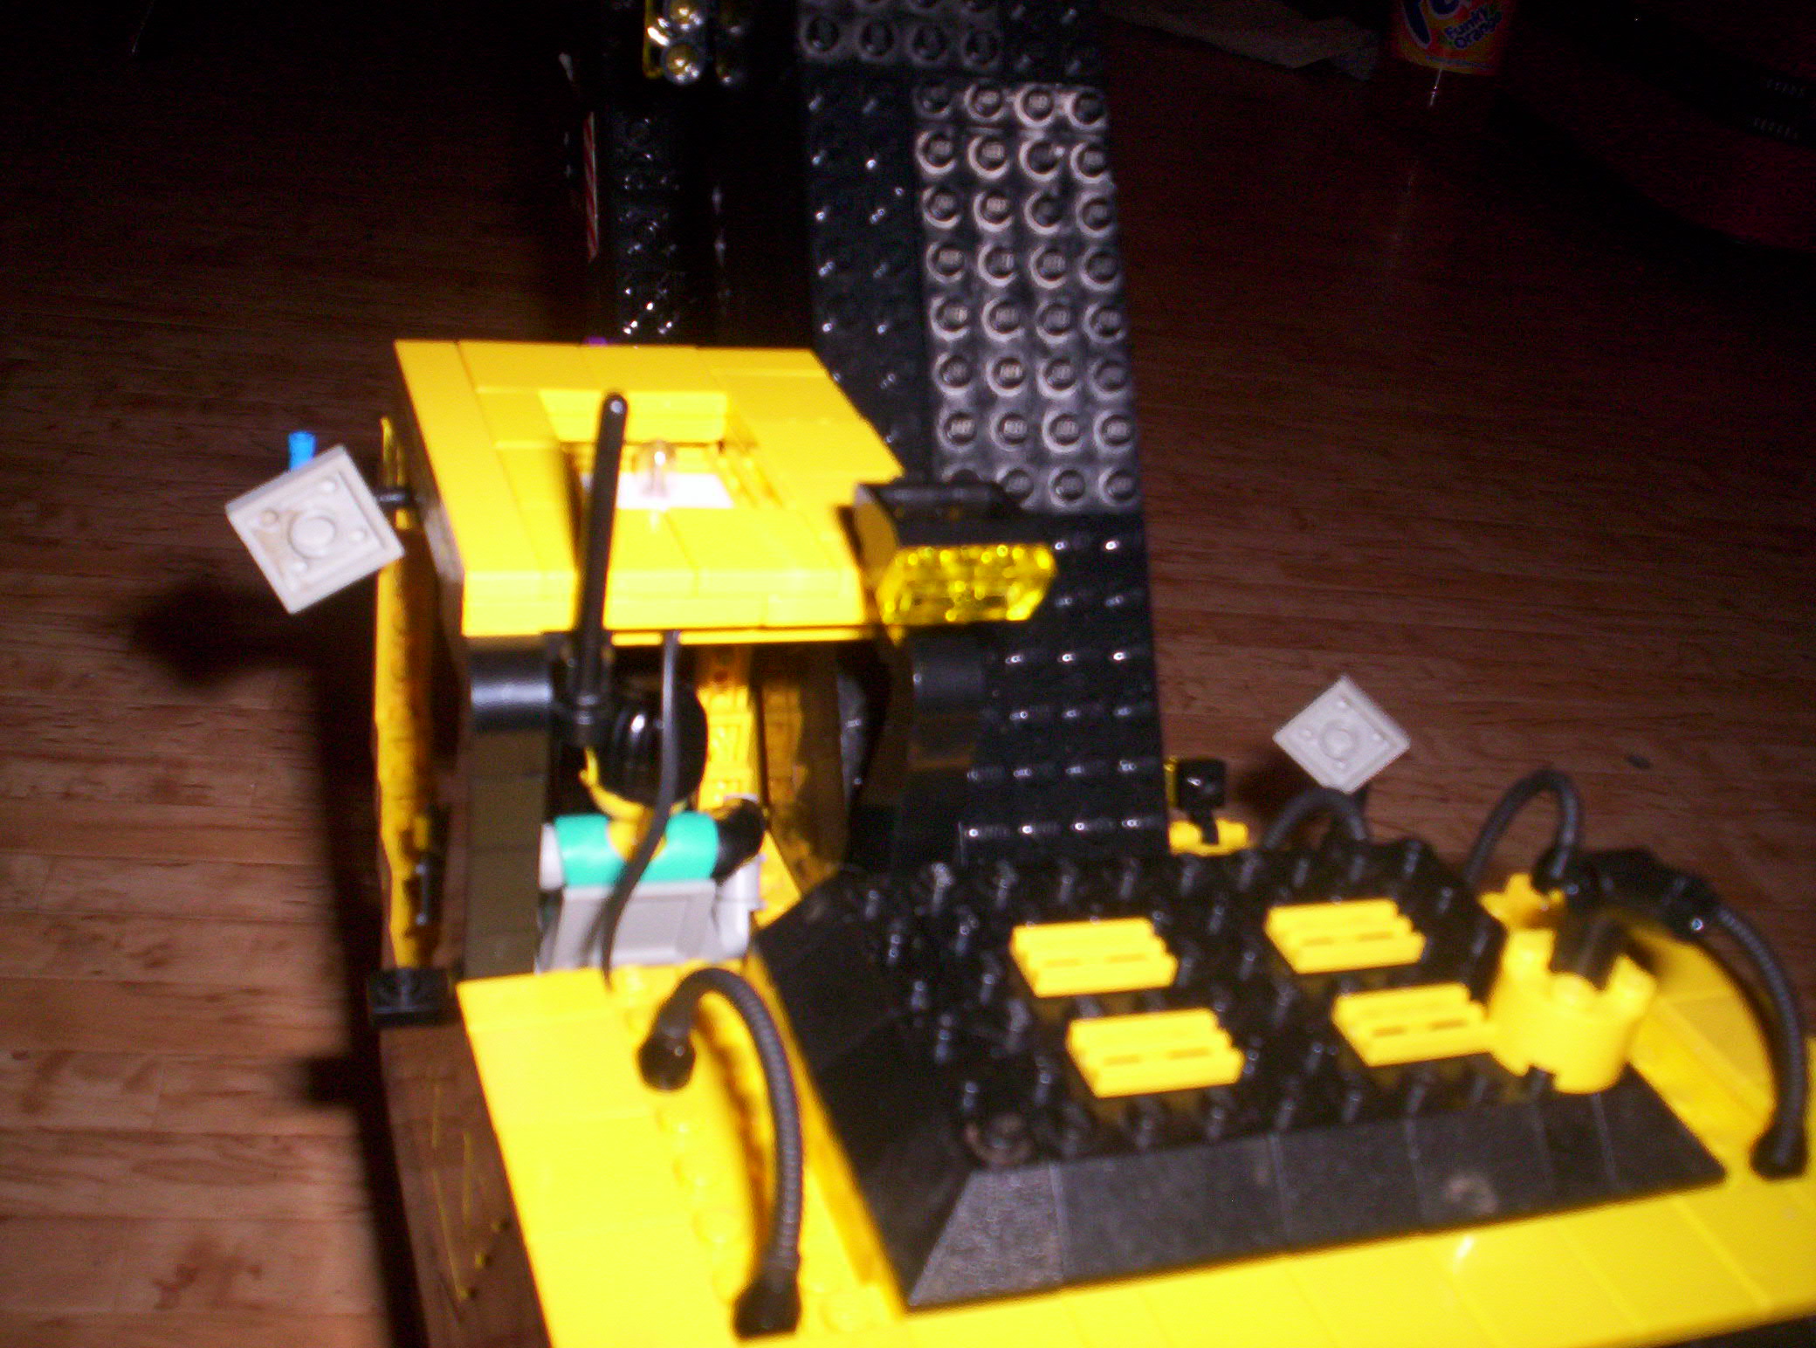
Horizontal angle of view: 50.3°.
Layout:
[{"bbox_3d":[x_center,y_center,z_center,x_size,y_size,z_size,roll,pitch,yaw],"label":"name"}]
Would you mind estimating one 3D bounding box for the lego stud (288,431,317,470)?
[{"bbox_3d":[-0.077,-0.029,0.246,0.004,0.006,0.004,-2,31,-20],"label":"lego stud"}]

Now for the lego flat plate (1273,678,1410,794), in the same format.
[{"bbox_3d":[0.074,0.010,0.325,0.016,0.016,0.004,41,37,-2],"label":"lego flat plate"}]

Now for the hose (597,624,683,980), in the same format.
[{"bbox_3d":[-0.028,0.015,0.207,0.008,0.043,0.006,-2,31,-20],"label":"hose"}]

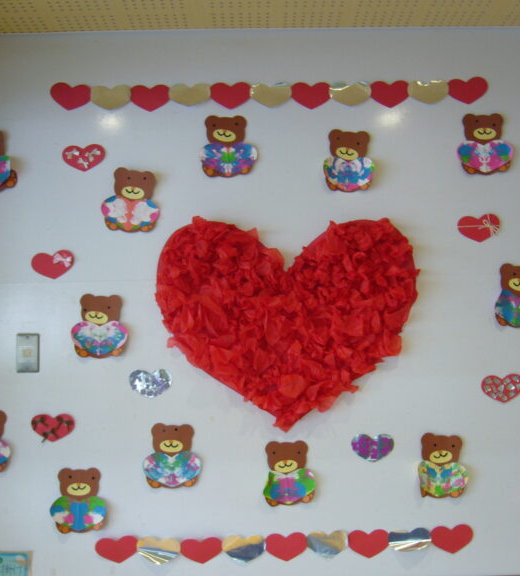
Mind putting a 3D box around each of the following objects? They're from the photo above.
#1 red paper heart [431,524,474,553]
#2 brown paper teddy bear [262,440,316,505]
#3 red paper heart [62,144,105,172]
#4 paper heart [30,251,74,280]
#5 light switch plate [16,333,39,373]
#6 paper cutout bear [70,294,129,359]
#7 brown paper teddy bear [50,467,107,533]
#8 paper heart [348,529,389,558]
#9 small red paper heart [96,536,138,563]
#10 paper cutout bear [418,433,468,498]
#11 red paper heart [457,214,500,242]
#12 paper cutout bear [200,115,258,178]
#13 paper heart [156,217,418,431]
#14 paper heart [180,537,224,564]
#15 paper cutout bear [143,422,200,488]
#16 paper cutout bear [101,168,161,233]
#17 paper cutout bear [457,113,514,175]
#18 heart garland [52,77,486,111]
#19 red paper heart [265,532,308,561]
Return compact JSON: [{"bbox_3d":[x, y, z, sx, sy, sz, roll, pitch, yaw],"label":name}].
[{"bbox_3d":[0.579,0.756,2.337,0.130,0.087,0.010,-1,-4,-1],"label":"red paper heart"},{"bbox_3d":[0.092,0.567,2.359,0.160,0.197,0.020,-3,-3,-1],"label":"brown paper teddy bear"},{"bbox_3d":[-0.543,-0.401,2.401,0.131,0.086,0.010,-1,-4,-1],"label":"red paper heart"},{"bbox_3d":[-0.632,-0.071,2.370,0.131,0.090,0.008,-1,-4,-1],"label":"paper heart"},{"bbox_3d":[-0.702,0.197,2.352,0.070,0.119,0.010,-1,-4,-1],"label":"light switch plate"},{"bbox_3d":[-0.486,0.118,2.361,0.174,0.196,0.025,-1,-4,-1],"label":"paper cutout bear"},{"bbox_3d":[-0.548,0.641,2.341,0.170,0.198,0.020,2,-3,-1],"label":"brown paper teddy bear"},{"bbox_3d":[0.331,0.777,2.358,0.125,0.090,0.008,-2,-3,-1],"label":"paper heart"},{"bbox_3d":[-0.428,0.783,2.327,0.129,0.079,0.010,-1,-4,-1],"label":"small red paper heart"},{"bbox_3d":[0.554,0.536,2.343,0.153,0.195,0.025,-1,-4,-1],"label":"paper cutout bear"},{"bbox_3d":[0.684,-0.185,2.422,0.134,0.084,0.008,-5,-3,-2],"label":"red paper heart"},{"bbox_3d":[-0.094,-0.434,2.394,0.179,0.195,0.015,-1,-4,-1],"label":"paper cutout bear"},{"bbox_3d":[0.084,0.106,2.339,0.791,0.645,0.080,-1,-4,-1],"label":"paper heart"},{"bbox_3d":[-0.174,0.785,2.320,0.129,0.078,0.006,-1,-4,-1],"label":"paper heart"},{"bbox_3d":[-0.262,0.505,2.333,0.179,0.193,0.015,-1,-4,-1],"label":"paper cutout bear"},{"bbox_3d":[-0.395,-0.268,2.381,0.182,0.198,0.015,-1,-4,-1],"label":"paper cutout bear"},{"bbox_3d":[0.701,-0.446,2.404,0.179,0.195,0.012,-1,-4,-1],"label":"paper cutout bear"},{"bbox_3d":[0.030,-0.609,2.430,1.374,0.105,0.012,0,-3,-1],"label":"heart garland"},{"bbox_3d":[0.080,0.778,2.331,0.125,0.085,0.010,-1,-4,-1],"label":"red paper heart"}]

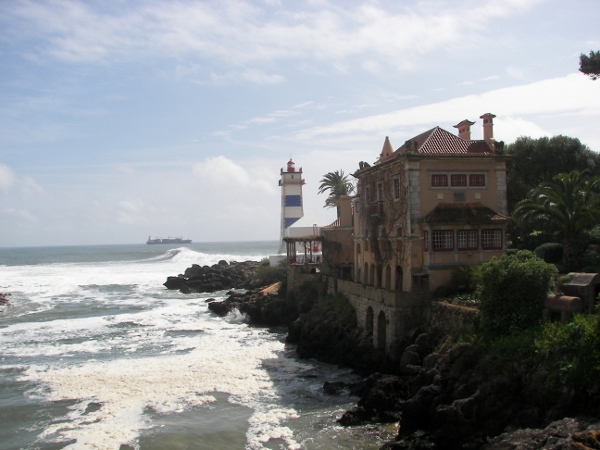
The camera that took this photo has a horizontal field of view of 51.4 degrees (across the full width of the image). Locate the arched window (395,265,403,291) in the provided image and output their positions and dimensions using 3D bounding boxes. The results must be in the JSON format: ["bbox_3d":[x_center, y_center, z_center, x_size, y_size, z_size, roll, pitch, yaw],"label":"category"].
[{"bbox_3d":[8.665,4.668,54.340,0.300,2.200,1.200,-1,-1,-15],"label":"arched window"}]

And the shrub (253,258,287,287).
[{"bbox_3d":[-5.034,7.841,103.000,5.600,4.600,5.000,-1,-1,0],"label":"shrub"}]

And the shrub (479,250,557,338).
[{"bbox_3d":[14.291,4.567,41.000,4.900,5.500,4.600,-2,-1,19],"label":"shrub"}]

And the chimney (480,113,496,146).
[{"bbox_3d":[17.556,-8.895,58.118,1.050,3.000,1.050,0,-2,-38],"label":"chimney"}]

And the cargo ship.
[{"bbox_3d":[-564.663,67.067,2700.000,198.000,32.000,28.000,-1,-1,0],"label":"cargo ship"}]

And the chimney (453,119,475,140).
[{"bbox_3d":[15.524,-9.022,59.137,1.500,2.000,1.500,-2,-2,38],"label":"chimney"}]

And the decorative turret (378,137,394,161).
[{"bbox_3d":[8.581,-7.562,61.686,1.300,2.350,1.300,-1,-1,-15],"label":"decorative turret"}]

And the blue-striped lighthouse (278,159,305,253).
[{"bbox_3d":[-1.575,-3.821,131.000,5.400,20.200,5.400,-1,-1,-7],"label":"blue-striped lighthouse"}]

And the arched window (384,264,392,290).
[{"bbox_3d":[8.063,4.796,56.784,0.300,2.250,1.200,-1,-1,-15],"label":"arched window"}]

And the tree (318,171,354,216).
[{"bbox_3d":[5.210,-1.861,86.000,5.900,11.400,5.900,-1,-1,0],"label":"tree"}]

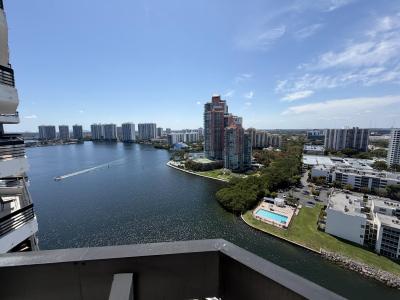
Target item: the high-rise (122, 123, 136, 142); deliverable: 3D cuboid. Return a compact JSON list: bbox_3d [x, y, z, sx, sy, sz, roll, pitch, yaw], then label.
[{"bbox_3d":[-371.946,-88.229,840.717,44.000,92.528,36.000,0,7,4],"label":"high-rise"}]

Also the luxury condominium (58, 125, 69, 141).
[{"bbox_3d":[-806.714,-95.047,956.662,45.970,88.528,26.000,-6,9,-40],"label":"luxury condominium"}]

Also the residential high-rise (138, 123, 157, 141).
[{"bbox_3d":[-285.956,-92.139,870.817,88.946,91.199,28.000,-3,7,-18],"label":"residential high-rise"}]

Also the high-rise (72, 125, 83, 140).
[{"bbox_3d":[-722.830,-95.131,951.504,45.236,88.001,26.000,-6,8,-37],"label":"high-rise"}]

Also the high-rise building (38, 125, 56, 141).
[{"bbox_3d":[-877.317,-90.237,925.615,69.655,87.945,26.000,-7,9,-43],"label":"high-rise building"}]

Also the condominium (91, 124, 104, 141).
[{"bbox_3d":[-583.106,-94.236,920.053,63.452,90.484,28.000,-5,8,-32],"label":"condominium"}]

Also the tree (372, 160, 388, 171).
[{"bbox_3d":[235.693,20.005,210.466,10.977,13.031,12.914,-7,9,-41],"label":"tree"}]

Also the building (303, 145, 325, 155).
[{"bbox_3d":[247.358,3.641,350.865,38.460,12.000,45.000,4,8,34],"label":"building"}]

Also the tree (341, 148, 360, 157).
[{"bbox_3d":[300.363,4.864,322.005,25.869,15.197,15.521,6,9,43],"label":"tree"}]

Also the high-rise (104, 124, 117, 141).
[{"bbox_3d":[-504.414,-93.736,907.004,59.775,90.785,28.000,-4,8,-29],"label":"high-rise"}]

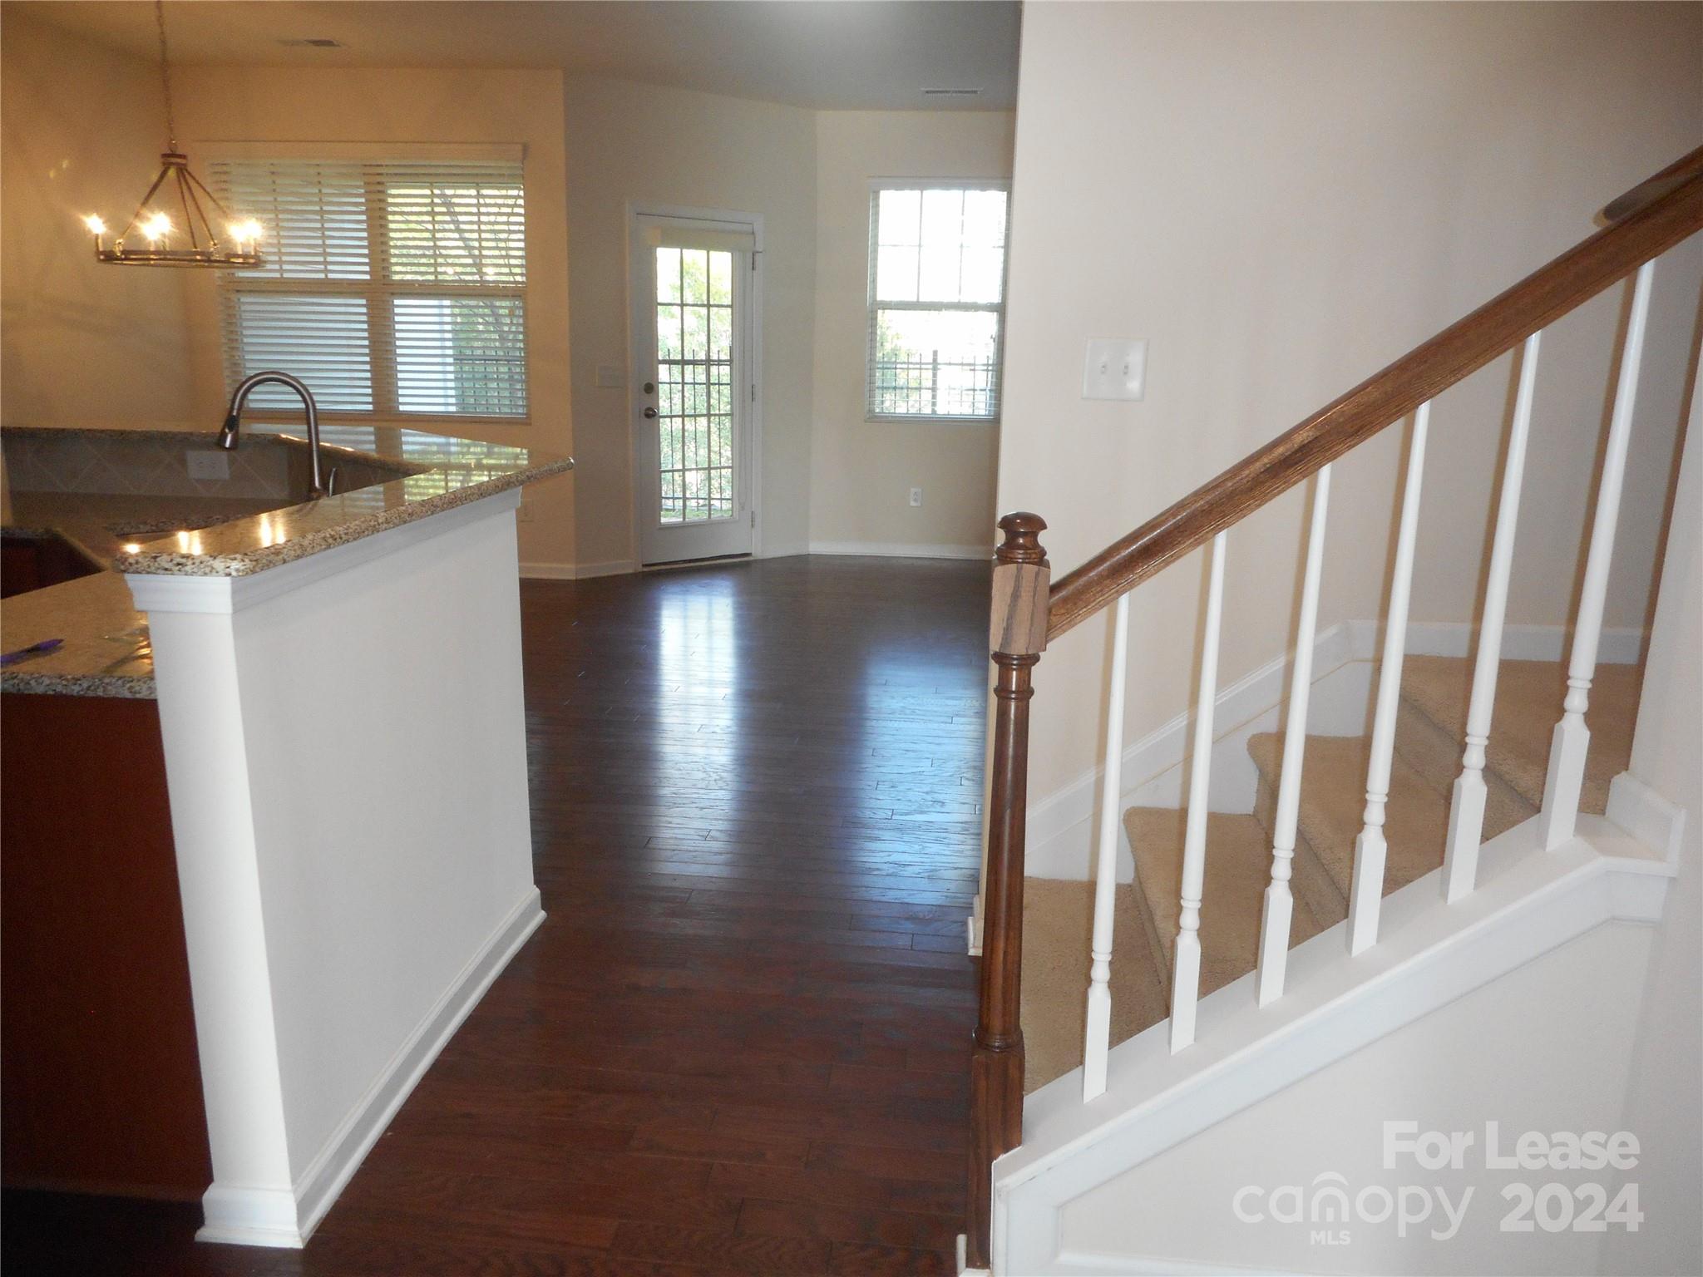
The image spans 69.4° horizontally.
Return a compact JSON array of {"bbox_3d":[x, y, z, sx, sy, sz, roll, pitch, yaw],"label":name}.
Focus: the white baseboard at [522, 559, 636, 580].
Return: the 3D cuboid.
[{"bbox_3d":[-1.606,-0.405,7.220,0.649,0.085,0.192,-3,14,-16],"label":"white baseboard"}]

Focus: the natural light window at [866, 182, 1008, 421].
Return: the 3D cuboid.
[{"bbox_3d":[0.536,-2.103,7.734,0.880,1.460,0.100,2,14,4],"label":"natural light window"}]

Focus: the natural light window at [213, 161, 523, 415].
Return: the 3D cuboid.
[{"bbox_3d":[-2.664,-1.958,6.870,1.820,1.450,0.100,2,14,4],"label":"natural light window"}]

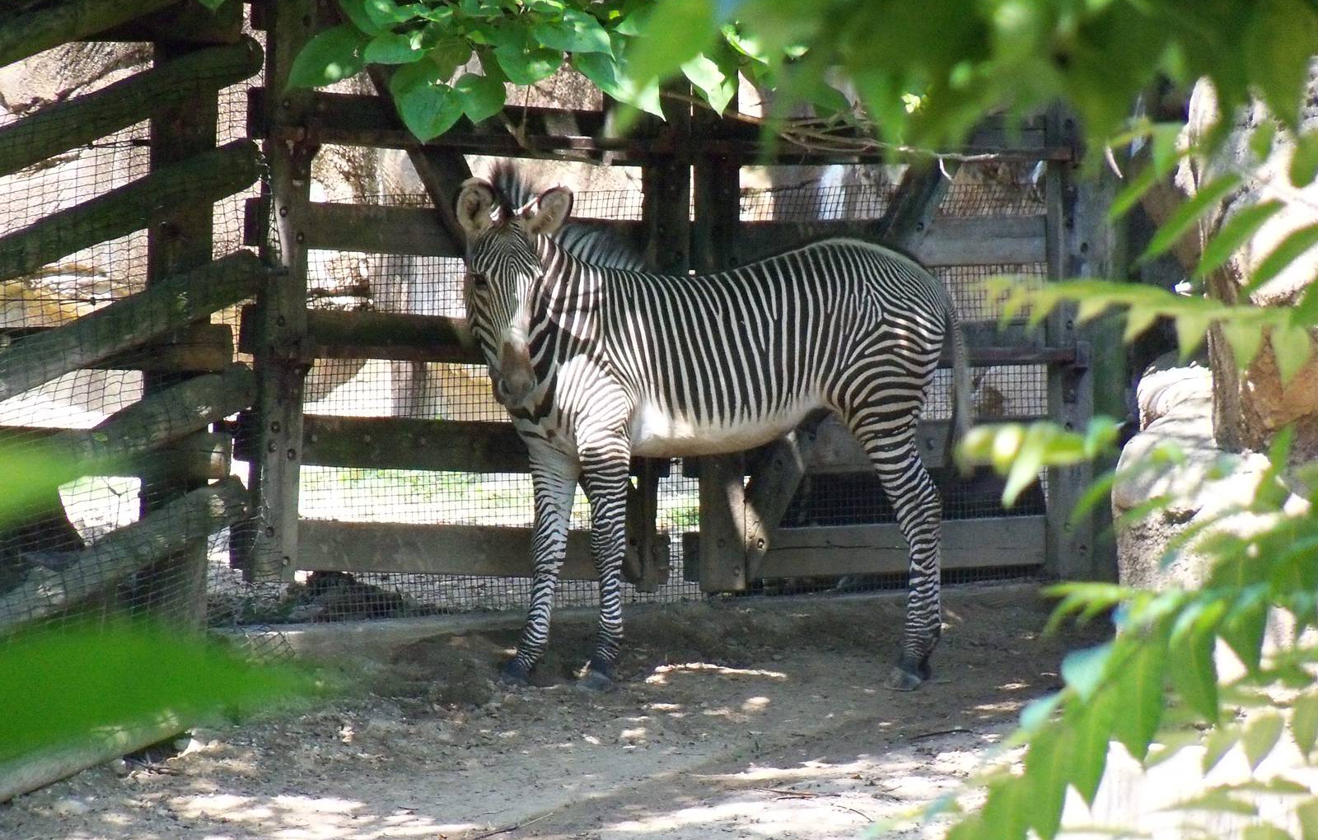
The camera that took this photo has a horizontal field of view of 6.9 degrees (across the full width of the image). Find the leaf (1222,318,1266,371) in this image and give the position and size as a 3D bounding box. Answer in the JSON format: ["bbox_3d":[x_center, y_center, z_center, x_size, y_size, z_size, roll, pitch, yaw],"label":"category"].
[{"bbox_3d":[0.537,-0.070,10.000,0.041,0.051,0.025,0,7,0],"label":"leaf"}]

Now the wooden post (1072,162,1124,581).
[{"bbox_3d":[1.319,-0.184,32.700,0.140,1.361,0.140,-3,5,-37],"label":"wooden post"}]

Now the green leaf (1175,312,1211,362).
[{"bbox_3d":[0.514,-0.081,10.500,0.035,0.048,0.018,0,4,-6],"label":"green leaf"}]

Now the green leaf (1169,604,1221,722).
[{"bbox_3d":[0.517,0.235,10.500,0.050,0.113,0.035,0,7,0],"label":"green leaf"}]

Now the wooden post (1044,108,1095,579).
[{"bbox_3d":[1.213,-0.266,32.200,0.135,1.474,0.090,-4,8,-32],"label":"wooden post"}]

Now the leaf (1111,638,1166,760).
[{"bbox_3d":[0.463,0.270,10.500,0.053,0.118,0.030,0,4,-6],"label":"leaf"}]

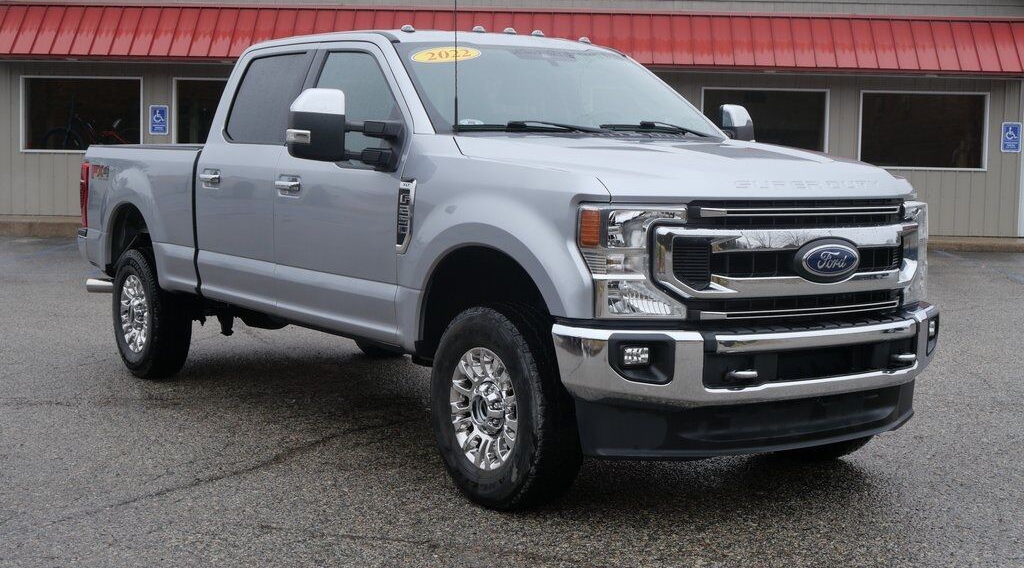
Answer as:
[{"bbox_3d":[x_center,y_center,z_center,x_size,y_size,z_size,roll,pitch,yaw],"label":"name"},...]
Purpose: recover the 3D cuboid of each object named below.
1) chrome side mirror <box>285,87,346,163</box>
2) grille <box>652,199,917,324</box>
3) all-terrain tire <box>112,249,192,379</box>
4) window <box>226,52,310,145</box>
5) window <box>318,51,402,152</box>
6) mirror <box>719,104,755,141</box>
[{"bbox_3d":[-0.865,-0.707,6.577,0.250,0.330,0.170,-3,6,-34],"label":"chrome side mirror"},{"bbox_3d":[1.175,-0.098,5.858,1.470,0.470,0.190,-3,6,-34],"label":"grille"},{"bbox_3d":[-2.309,0.184,9.474,0.280,0.819,0.829,-3,6,-34],"label":"all-terrain tire"},{"bbox_3d":[-1.325,-0.989,8.016,0.050,0.550,0.780,22,-8,-34],"label":"window"},{"bbox_3d":[-0.723,-0.872,7.121,0.050,0.590,1.070,22,-8,-34],"label":"window"},{"bbox_3d":[1.208,-0.805,7.990,0.250,0.330,0.170,-3,6,-34],"label":"mirror"}]

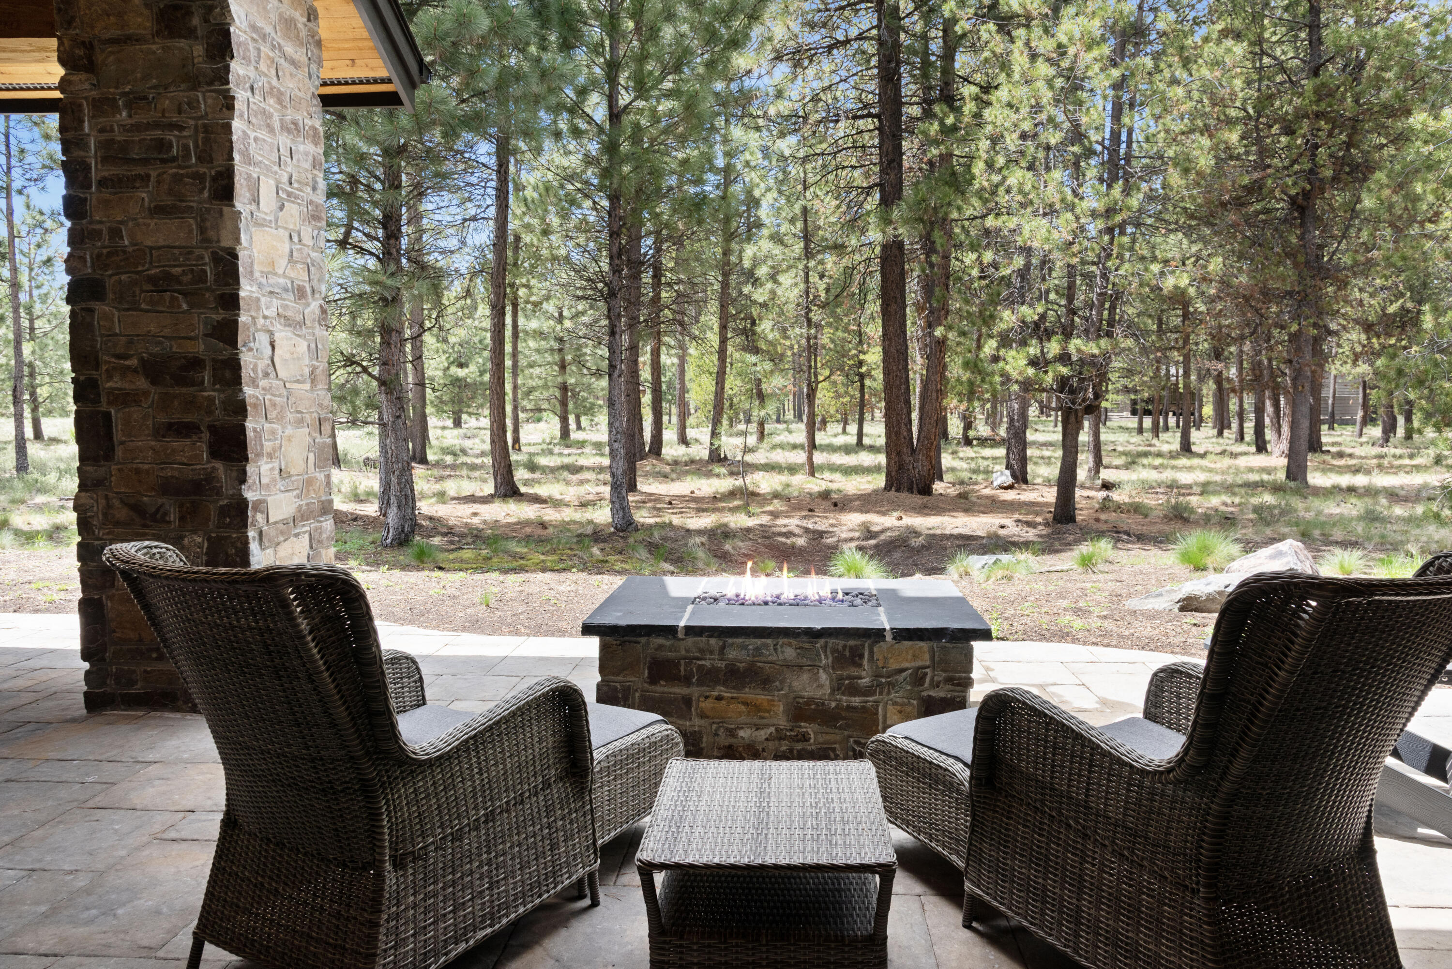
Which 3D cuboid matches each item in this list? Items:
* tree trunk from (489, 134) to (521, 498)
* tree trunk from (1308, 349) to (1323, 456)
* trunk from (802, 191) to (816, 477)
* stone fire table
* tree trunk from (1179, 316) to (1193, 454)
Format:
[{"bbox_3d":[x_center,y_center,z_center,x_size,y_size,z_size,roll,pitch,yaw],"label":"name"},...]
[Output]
[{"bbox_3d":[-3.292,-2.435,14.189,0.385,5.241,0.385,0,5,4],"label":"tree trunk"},{"bbox_3d":[14.850,-2.100,24.397,0.357,2.667,0.357,0,5,4],"label":"tree trunk"},{"bbox_3d":[1.489,-2.679,17.470,0.206,5.109,0.206,0,5,4],"label":"trunk"},{"bbox_3d":[0.259,0.778,4.170,1.544,0.570,0.972,0,5,4],"label":"stone fire table"},{"bbox_3d":[11.755,-2.538,24.742,0.305,3.493,0.305,0,5,4],"label":"tree trunk"}]

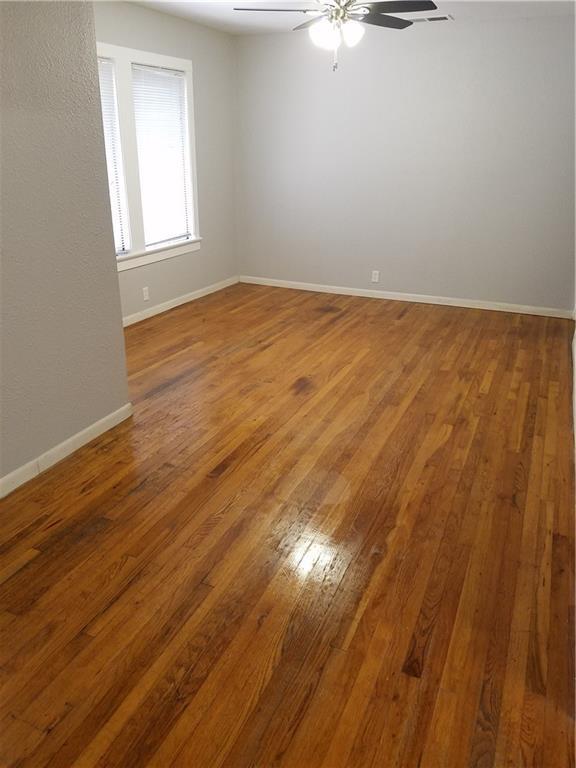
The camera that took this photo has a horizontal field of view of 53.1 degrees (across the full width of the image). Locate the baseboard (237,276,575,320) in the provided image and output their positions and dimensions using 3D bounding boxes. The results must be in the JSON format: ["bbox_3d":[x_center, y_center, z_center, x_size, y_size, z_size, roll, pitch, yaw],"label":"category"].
[{"bbox_3d":[1.021,-0.913,5.877,3.437,0.080,0.020,10,24,22],"label":"baseboard"}]

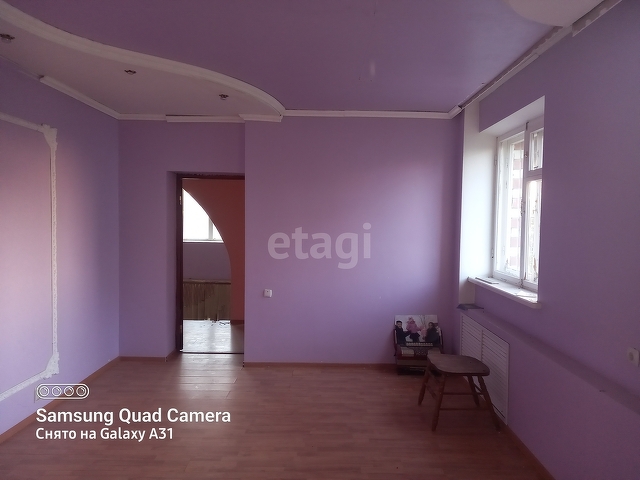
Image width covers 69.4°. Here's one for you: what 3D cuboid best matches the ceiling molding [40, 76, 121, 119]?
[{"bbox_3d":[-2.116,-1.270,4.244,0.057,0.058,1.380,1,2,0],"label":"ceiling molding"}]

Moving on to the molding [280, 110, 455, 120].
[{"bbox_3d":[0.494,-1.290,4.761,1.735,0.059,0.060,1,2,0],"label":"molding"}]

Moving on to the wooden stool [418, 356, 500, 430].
[{"bbox_3d":[1.097,1.205,3.678,0.525,0.425,0.515,1,2,0],"label":"wooden stool"}]

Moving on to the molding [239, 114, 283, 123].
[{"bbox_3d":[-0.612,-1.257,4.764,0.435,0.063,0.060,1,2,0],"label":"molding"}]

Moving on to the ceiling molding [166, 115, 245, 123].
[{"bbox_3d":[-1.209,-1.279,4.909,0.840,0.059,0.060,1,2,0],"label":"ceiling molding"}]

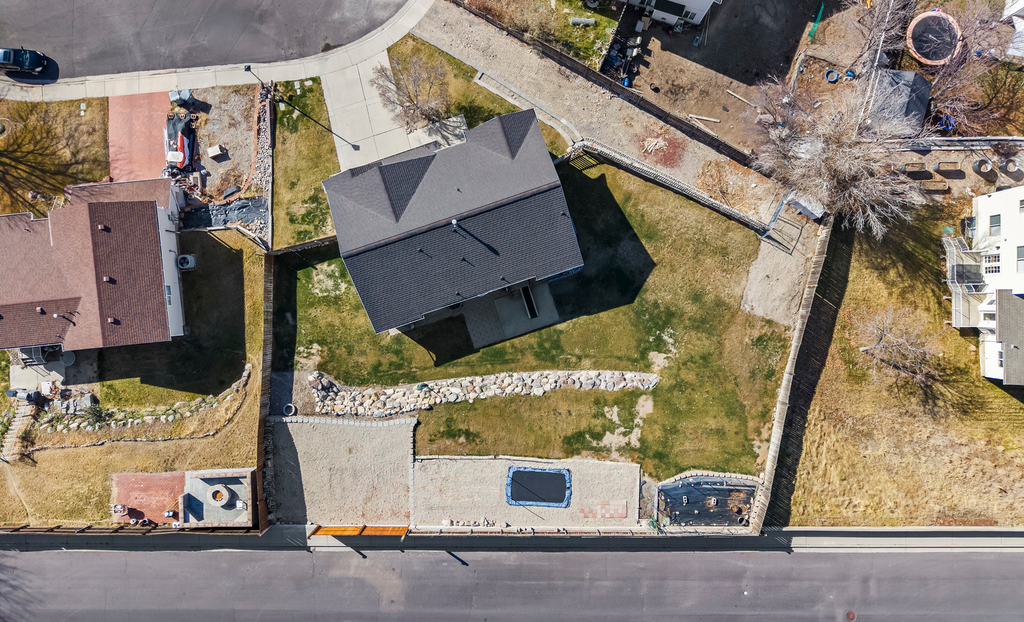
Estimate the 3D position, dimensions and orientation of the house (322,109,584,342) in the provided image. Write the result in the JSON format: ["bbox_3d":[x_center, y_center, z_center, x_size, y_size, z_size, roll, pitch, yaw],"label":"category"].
[{"bbox_3d":[-3.900,-5.970,47.800,14.800,6.700,11.100,-19,90,0],"label":"house"}]

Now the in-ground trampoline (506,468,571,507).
[{"bbox_3d":[1.970,12.750,51.300,4.600,0.250,2.750,3,90,0],"label":"in-ground trampoline"}]

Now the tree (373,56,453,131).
[{"bbox_3d":[-6.880,-14.820,48.600,5.000,5.400,4.800,0,90,0],"label":"tree"}]

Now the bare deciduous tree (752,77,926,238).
[{"bbox_3d":[21.900,-10.200,47.800,9.800,8.500,10.000,0,90,0],"label":"bare deciduous tree"}]

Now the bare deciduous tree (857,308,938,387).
[{"bbox_3d":[25.400,2.400,48.700,4.900,6.600,5.200,0,90,0],"label":"bare deciduous tree"}]

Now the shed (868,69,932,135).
[{"bbox_3d":[27.510,-14.800,50.400,3.800,3.000,3.800,13,90,0],"label":"shed"}]

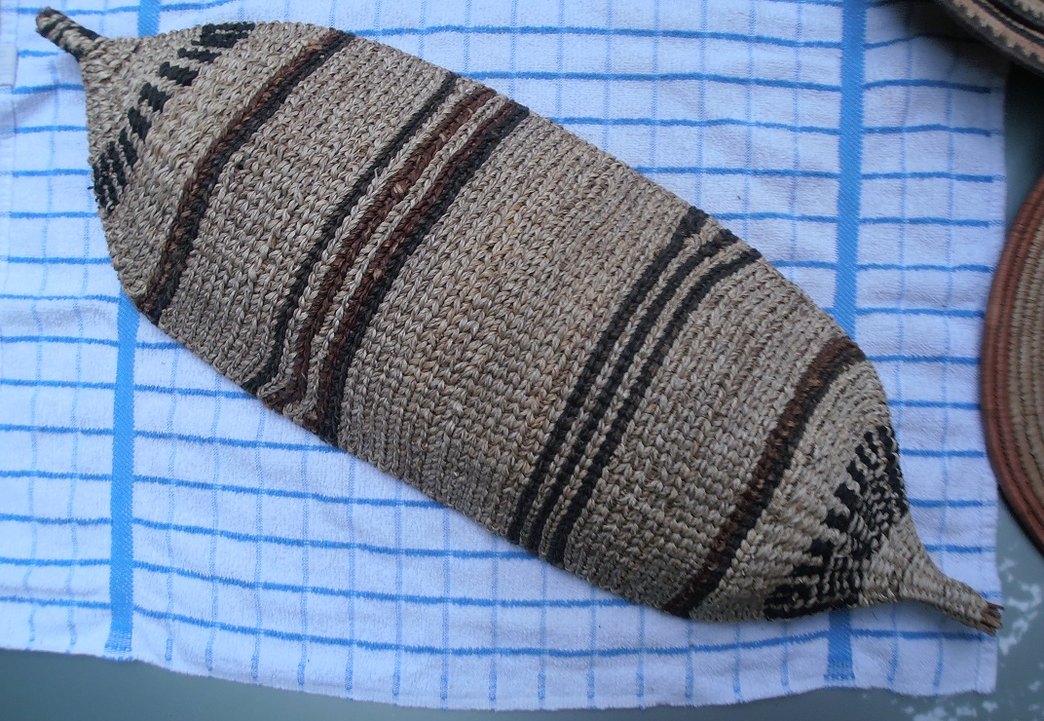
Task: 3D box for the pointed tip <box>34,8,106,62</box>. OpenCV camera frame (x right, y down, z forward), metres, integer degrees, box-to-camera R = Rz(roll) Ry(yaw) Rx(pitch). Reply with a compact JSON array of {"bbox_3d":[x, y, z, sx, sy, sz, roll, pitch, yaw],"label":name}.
[{"bbox_3d":[-0.297,-0.214,0.655,0.039,0.017,0.021,32,90,5],"label":"pointed tip"}]

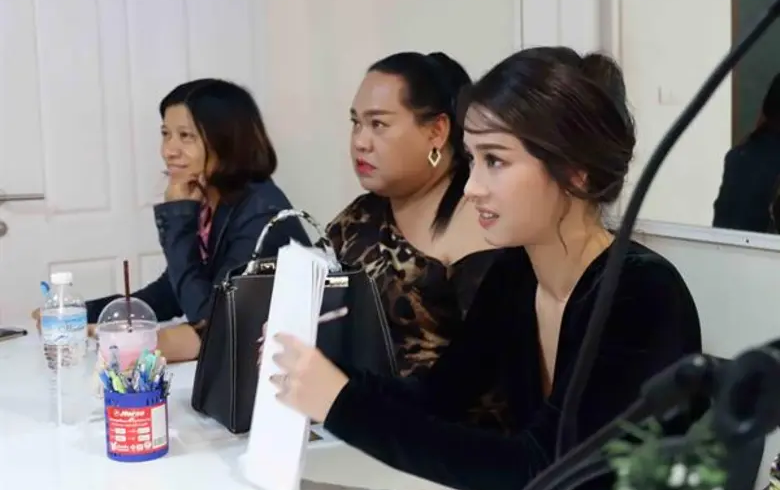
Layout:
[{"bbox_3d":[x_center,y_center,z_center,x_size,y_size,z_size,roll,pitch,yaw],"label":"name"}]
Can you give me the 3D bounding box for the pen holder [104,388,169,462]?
[{"bbox_3d":[-0.340,0.234,1.540,0.083,0.093,0.083,-3,6,-13],"label":"pen holder"}]

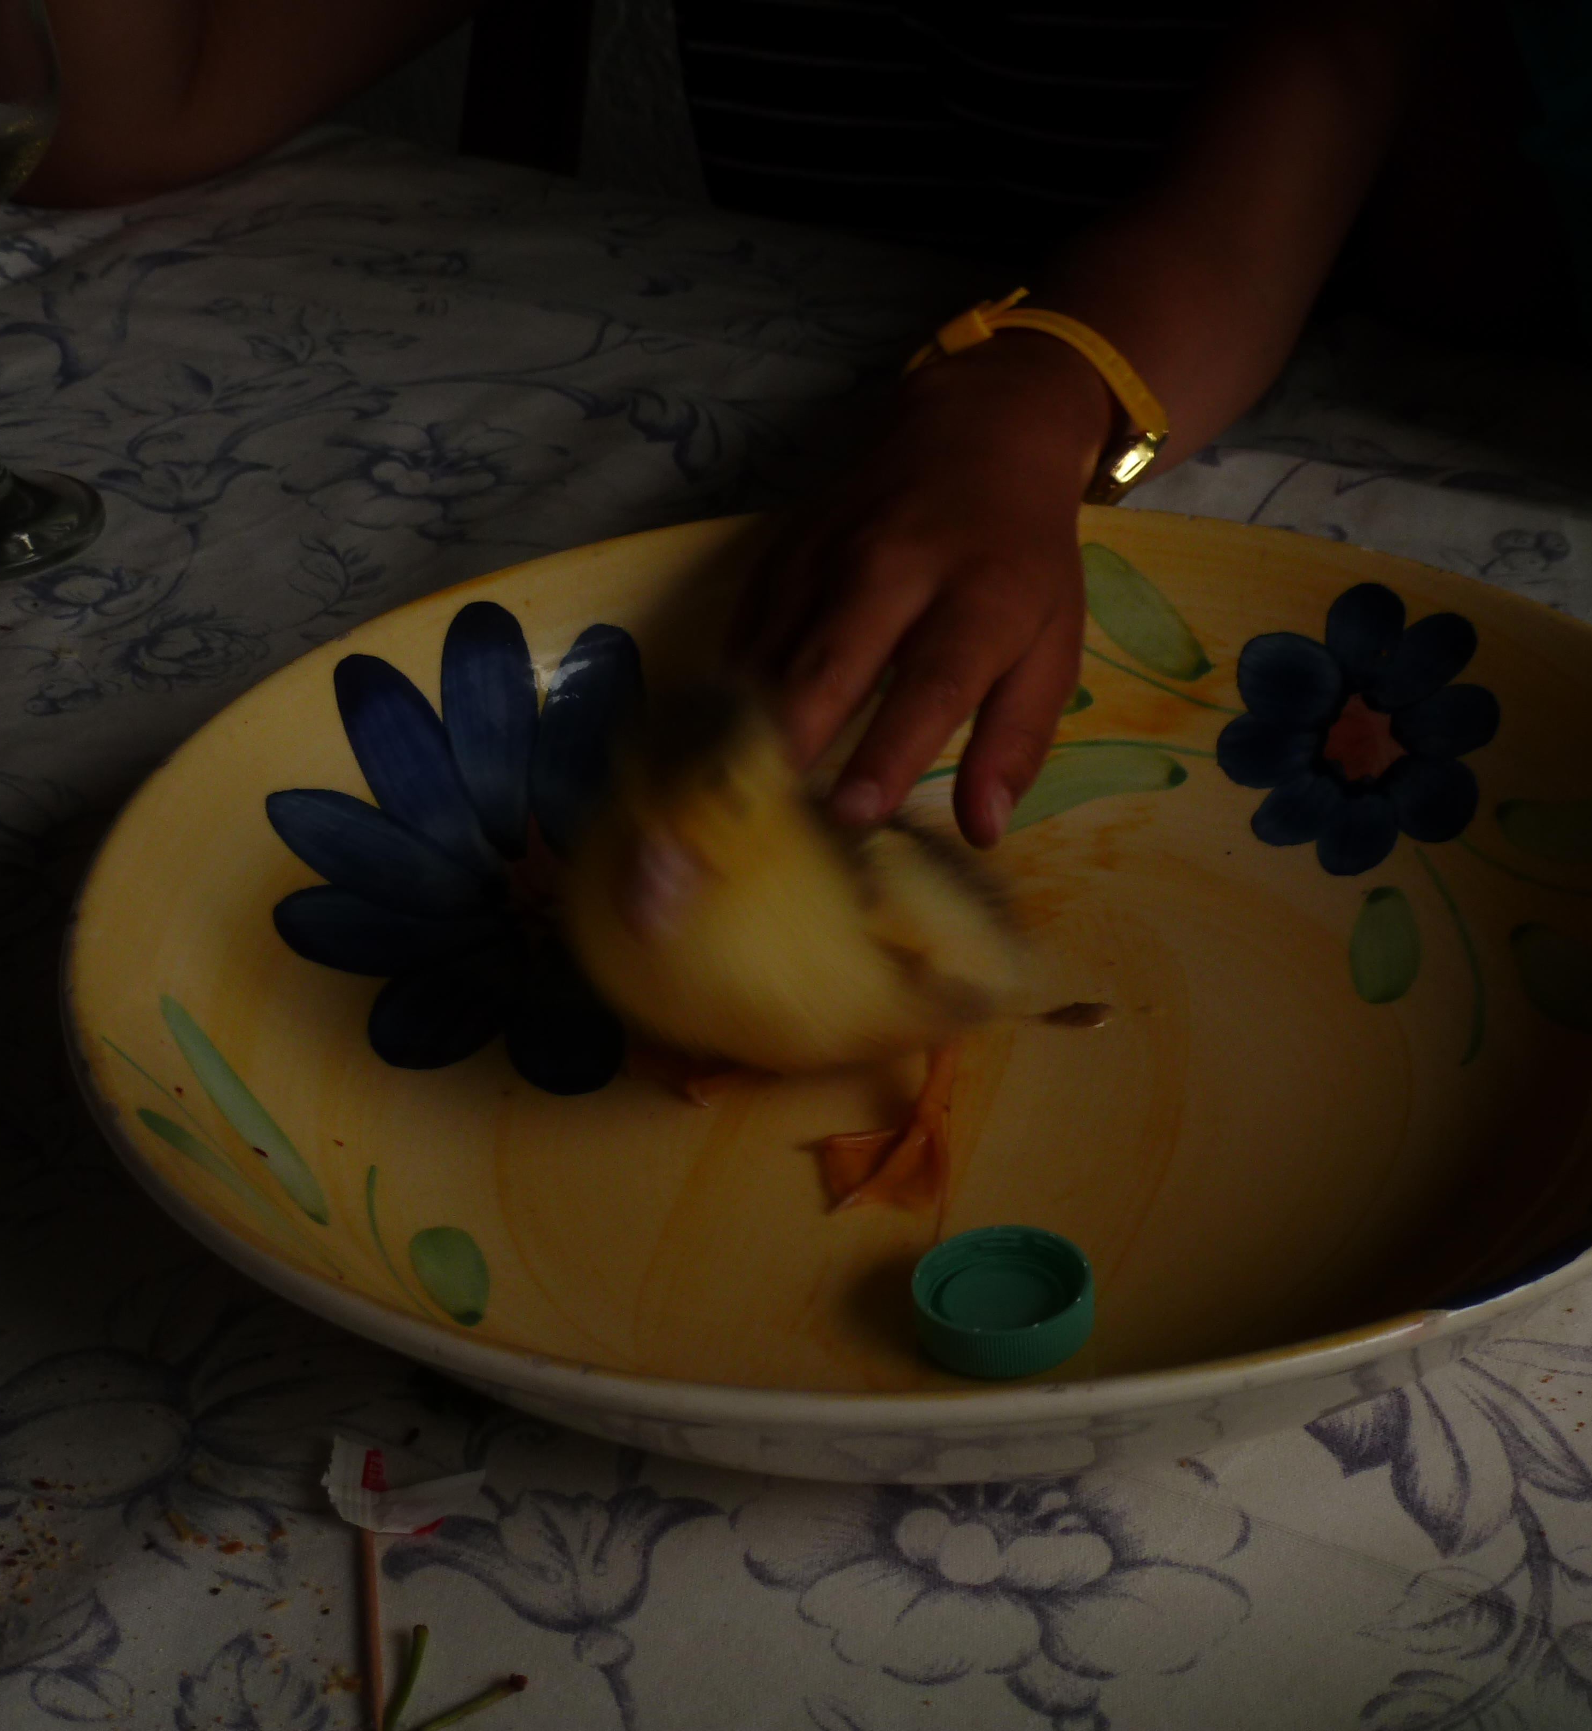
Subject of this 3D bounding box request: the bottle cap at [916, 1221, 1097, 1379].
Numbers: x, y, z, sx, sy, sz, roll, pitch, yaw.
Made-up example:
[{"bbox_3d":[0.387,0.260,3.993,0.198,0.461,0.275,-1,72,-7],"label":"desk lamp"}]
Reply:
[{"bbox_3d":[0.036,0.076,0.600,0.031,0.010,0.031,-4,30,2],"label":"bottle cap"}]

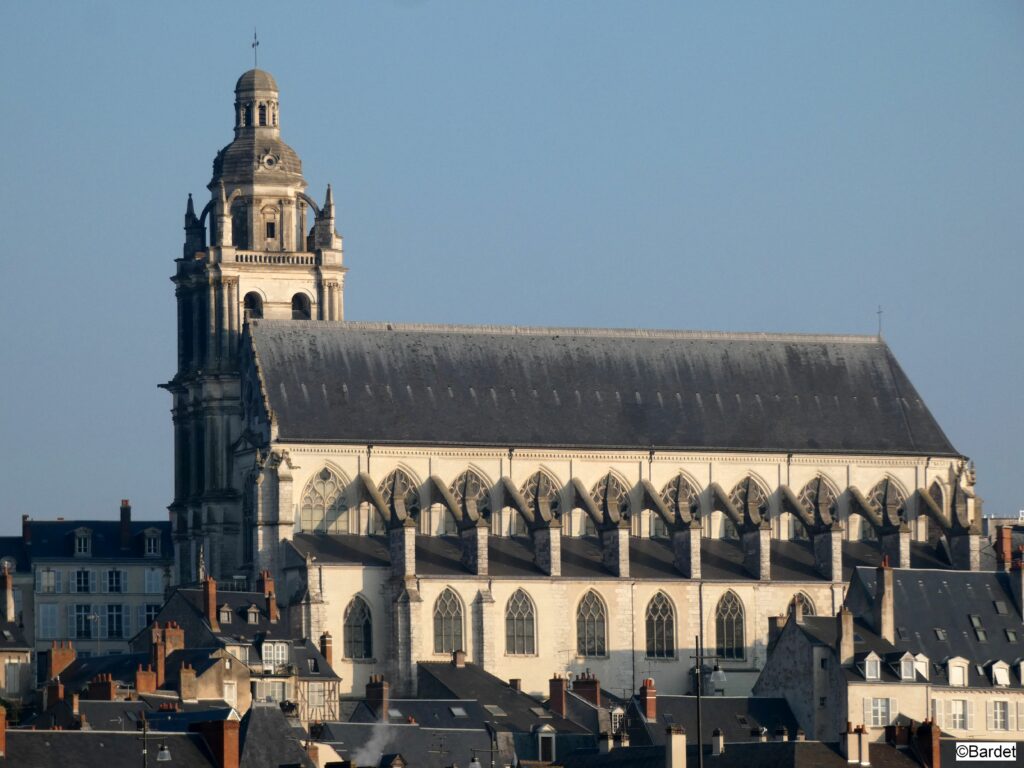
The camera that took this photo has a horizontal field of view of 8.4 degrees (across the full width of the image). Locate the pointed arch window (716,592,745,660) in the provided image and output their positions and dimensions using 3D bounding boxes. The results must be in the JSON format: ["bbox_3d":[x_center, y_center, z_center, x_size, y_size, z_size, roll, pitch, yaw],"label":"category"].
[{"bbox_3d":[17.776,19.671,569.254,2.638,5.694,0.450,1,-6,-22],"label":"pointed arch window"}]

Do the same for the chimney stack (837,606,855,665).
[{"bbox_3d":[24.602,18.553,515.000,1.000,4.241,0.750,3,-7,-35],"label":"chimney stack"}]

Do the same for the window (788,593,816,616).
[{"bbox_3d":[23.702,19.752,571.578,2.649,5.635,0.450,1,-6,-22],"label":"window"}]

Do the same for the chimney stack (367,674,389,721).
[{"bbox_3d":[-9.084,21.401,475.000,0.580,3.175,1.800,4,-7,-42],"label":"chimney stack"}]

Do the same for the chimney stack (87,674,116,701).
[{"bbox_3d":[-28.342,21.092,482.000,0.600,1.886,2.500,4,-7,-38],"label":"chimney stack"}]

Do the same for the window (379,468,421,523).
[{"bbox_3d":[-8.888,9.325,554.029,3.650,5.300,0.400,1,-6,-20],"label":"window"}]

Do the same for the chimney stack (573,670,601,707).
[{"bbox_3d":[5.035,20.606,472.000,0.400,2.358,2.300,4,-7,-43],"label":"chimney stack"}]

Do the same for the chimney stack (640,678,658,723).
[{"bbox_3d":[9.815,22.776,502.000,0.780,3.136,1.020,2,-6,-30],"label":"chimney stack"}]

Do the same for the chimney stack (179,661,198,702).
[{"bbox_3d":[-22.133,20.370,478.000,1.200,2.698,0.500,2,-6,-28],"label":"chimney stack"}]

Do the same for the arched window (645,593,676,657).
[{"bbox_3d":[12.040,19.572,566.963,2.584,5.467,0.450,1,-6,-22],"label":"arched window"}]

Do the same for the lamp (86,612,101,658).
[{"bbox_3d":[-30.093,18.085,502.000,1.000,3.280,0.350,-1,-5,0],"label":"lamp"}]

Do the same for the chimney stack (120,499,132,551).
[{"bbox_3d":[-33.982,12.399,615.000,0.850,4.480,1.000,1,-6,-15],"label":"chimney stack"}]

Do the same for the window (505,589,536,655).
[{"bbox_3d":[0.663,18.536,544.872,2.650,5.200,0.400,1,-6,-20],"label":"window"}]

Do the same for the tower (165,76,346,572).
[{"bbox_3d":[-20.848,-0.505,570.894,11.800,48.837,11.800,1,-6,-20],"label":"tower"}]

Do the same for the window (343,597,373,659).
[{"bbox_3d":[-12.286,19.376,556.081,2.534,5.082,0.450,1,-6,-22],"label":"window"}]

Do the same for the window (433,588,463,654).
[{"bbox_3d":[-5.114,19.032,560.026,2.639,5.360,0.450,1,-6,-22],"label":"window"}]

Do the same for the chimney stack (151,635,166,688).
[{"bbox_3d":[-24.811,19.477,490.000,0.650,3.734,0.950,3,-7,-33],"label":"chimney stack"}]

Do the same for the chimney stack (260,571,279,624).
[{"bbox_3d":[-18.340,16.147,528.000,0.900,4.022,1.050,3,-7,-33],"label":"chimney stack"}]

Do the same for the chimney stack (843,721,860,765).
[{"bbox_3d":[21.123,22.417,435.000,0.850,2.540,0.800,3,-7,-36],"label":"chimney stack"}]

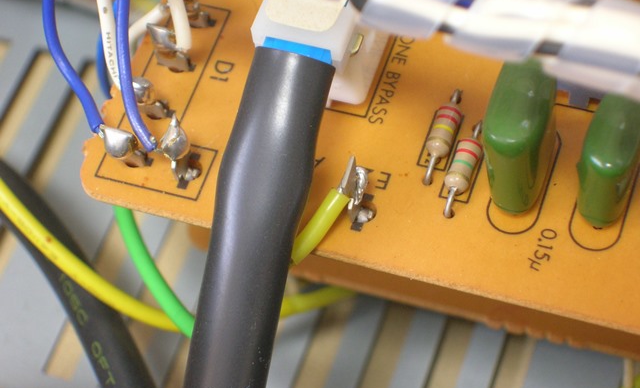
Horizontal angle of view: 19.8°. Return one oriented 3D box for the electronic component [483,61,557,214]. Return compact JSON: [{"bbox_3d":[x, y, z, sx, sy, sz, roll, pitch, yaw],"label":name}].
[{"bbox_3d":[0.019,-0.006,0.174,0.005,0.012,0.011,14,60,12],"label":"electronic component"}]

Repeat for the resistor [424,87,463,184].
[{"bbox_3d":[0.012,-0.006,0.181,0.002,0.002,0.011,14,60,12],"label":"resistor"}]

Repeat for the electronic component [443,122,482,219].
[{"bbox_3d":[0.014,-0.003,0.179,0.002,0.002,0.011,14,60,12],"label":"electronic component"}]

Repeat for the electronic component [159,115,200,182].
[{"bbox_3d":[-0.013,-0.005,0.179,0.003,0.007,0.003,14,60,12],"label":"electronic component"}]

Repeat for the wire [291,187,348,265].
[{"bbox_3d":[0.000,0.003,0.174,0.002,0.002,0.008,36,92,23],"label":"wire"}]

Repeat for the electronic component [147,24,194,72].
[{"bbox_3d":[-0.015,-0.015,0.186,0.004,0.006,0.002,14,60,12],"label":"electronic component"}]

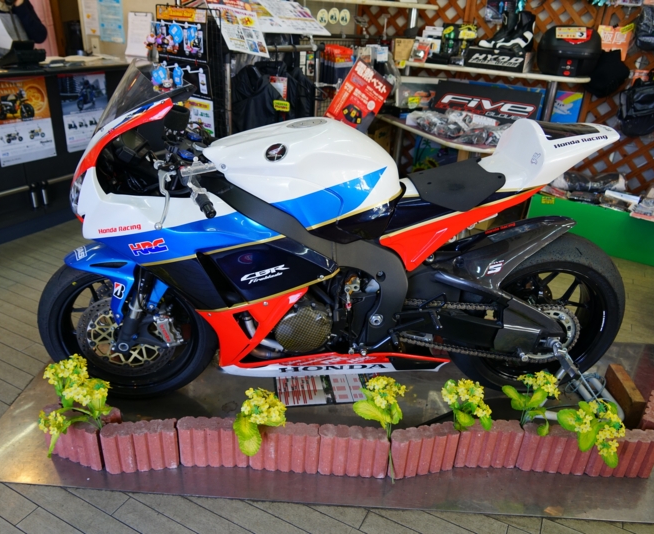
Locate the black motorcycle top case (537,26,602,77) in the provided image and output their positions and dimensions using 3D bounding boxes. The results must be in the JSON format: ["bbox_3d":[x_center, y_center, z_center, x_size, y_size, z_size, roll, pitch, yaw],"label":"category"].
[{"bbox_3d":[1.631,-1.441,3.573,0.385,0.295,0.360,15,28,23],"label":"black motorcycle top case"}]

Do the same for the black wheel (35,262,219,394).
[{"bbox_3d":[-0.680,0.203,1.857,0.600,0.600,0.120,0,26,-7],"label":"black wheel"}]

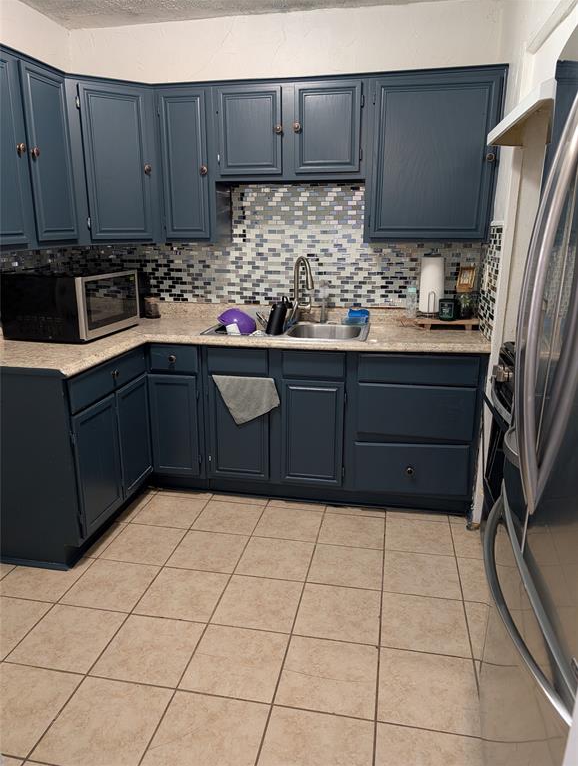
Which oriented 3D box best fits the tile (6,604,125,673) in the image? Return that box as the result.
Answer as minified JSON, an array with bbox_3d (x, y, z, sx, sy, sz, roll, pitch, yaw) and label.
[{"bbox_3d":[-0.789,0.920,1.931,0.308,0.012,0.300,3,15,11],"label":"tile"}]

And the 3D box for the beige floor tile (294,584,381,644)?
[{"bbox_3d":[0.194,0.884,2.043,0.308,0.012,0.300,3,15,11],"label":"beige floor tile"}]

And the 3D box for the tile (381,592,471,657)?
[{"bbox_3d":[0.498,0.888,1.962,0.305,0.010,0.302,3,16,11],"label":"tile"}]

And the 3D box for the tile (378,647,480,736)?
[{"bbox_3d":[0.444,0.977,1.696,0.308,0.012,0.300,3,15,11],"label":"tile"}]

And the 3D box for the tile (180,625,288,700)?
[{"bbox_3d":[-0.172,0.949,1.813,0.308,0.012,0.300,3,15,11],"label":"tile"}]

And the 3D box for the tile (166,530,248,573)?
[{"bbox_3d":[-0.363,0.777,2.449,0.308,0.012,0.300,3,15,11],"label":"tile"}]

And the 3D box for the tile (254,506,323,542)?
[{"bbox_3d":[0.004,0.704,2.651,0.305,0.010,0.302,3,16,11],"label":"tile"}]

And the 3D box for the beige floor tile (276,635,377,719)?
[{"bbox_3d":[0.136,0.963,1.754,0.308,0.012,0.300,3,15,11],"label":"beige floor tile"}]

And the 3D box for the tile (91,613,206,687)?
[{"bbox_3d":[-0.476,0.925,1.851,0.305,0.010,0.302,3,16,11],"label":"tile"}]

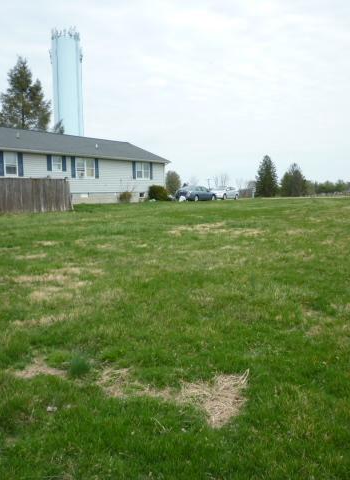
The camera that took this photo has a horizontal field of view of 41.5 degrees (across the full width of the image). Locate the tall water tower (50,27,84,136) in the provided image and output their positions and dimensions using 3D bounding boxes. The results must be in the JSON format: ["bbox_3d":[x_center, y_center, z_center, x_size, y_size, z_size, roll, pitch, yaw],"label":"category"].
[{"bbox_3d":[-32.721,-38.621,142.665,9.600,50.565,9.600,-1,6,0],"label":"tall water tower"}]

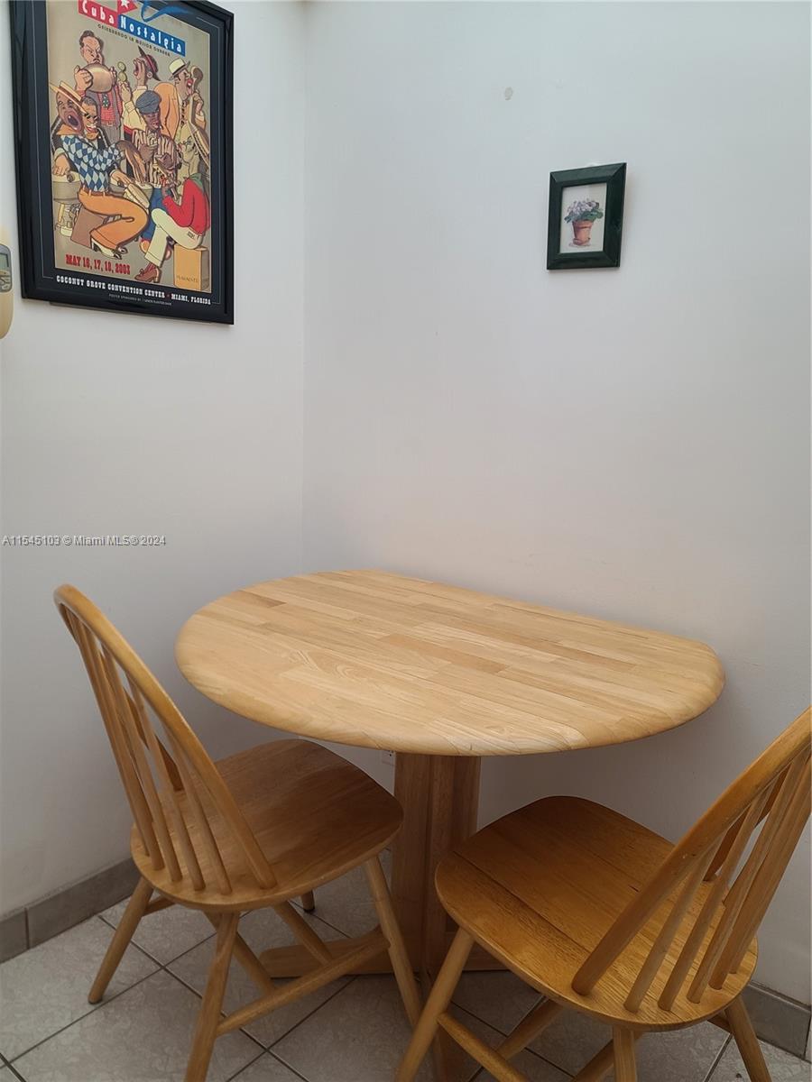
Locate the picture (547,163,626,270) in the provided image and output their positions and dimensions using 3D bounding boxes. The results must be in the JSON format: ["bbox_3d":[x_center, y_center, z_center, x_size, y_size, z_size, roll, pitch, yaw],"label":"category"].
[{"bbox_3d":[0.337,-0.608,1.476,0.150,0.178,0.020,10,13,38],"label":"picture"}]

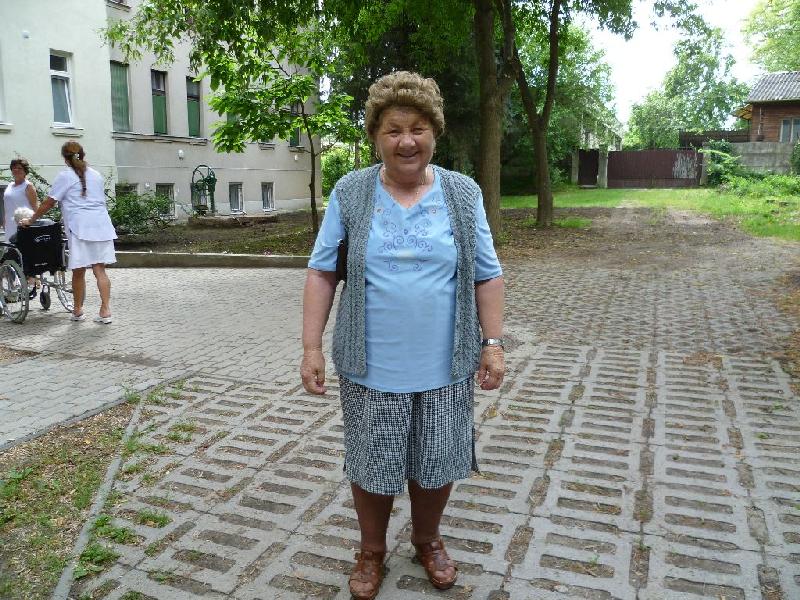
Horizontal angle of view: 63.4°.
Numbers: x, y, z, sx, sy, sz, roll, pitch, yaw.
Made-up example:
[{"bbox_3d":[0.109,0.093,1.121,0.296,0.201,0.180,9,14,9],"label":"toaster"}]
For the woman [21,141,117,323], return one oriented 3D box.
[{"bbox_3d":[-2.932,-0.630,5.800,0.700,1.610,0.520,8,14,37],"label":"woman"}]

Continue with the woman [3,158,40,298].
[{"bbox_3d":[-4.100,-0.795,7.000,0.430,1.510,0.320,5,12,22],"label":"woman"}]

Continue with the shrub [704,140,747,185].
[{"bbox_3d":[14.084,-5.950,28.000,1.750,2.000,1.500,5,12,23],"label":"shrub"}]

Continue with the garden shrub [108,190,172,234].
[{"bbox_3d":[-4.990,-1.682,12.300,1.150,0.830,0.950,4,12,22],"label":"garden shrub"}]

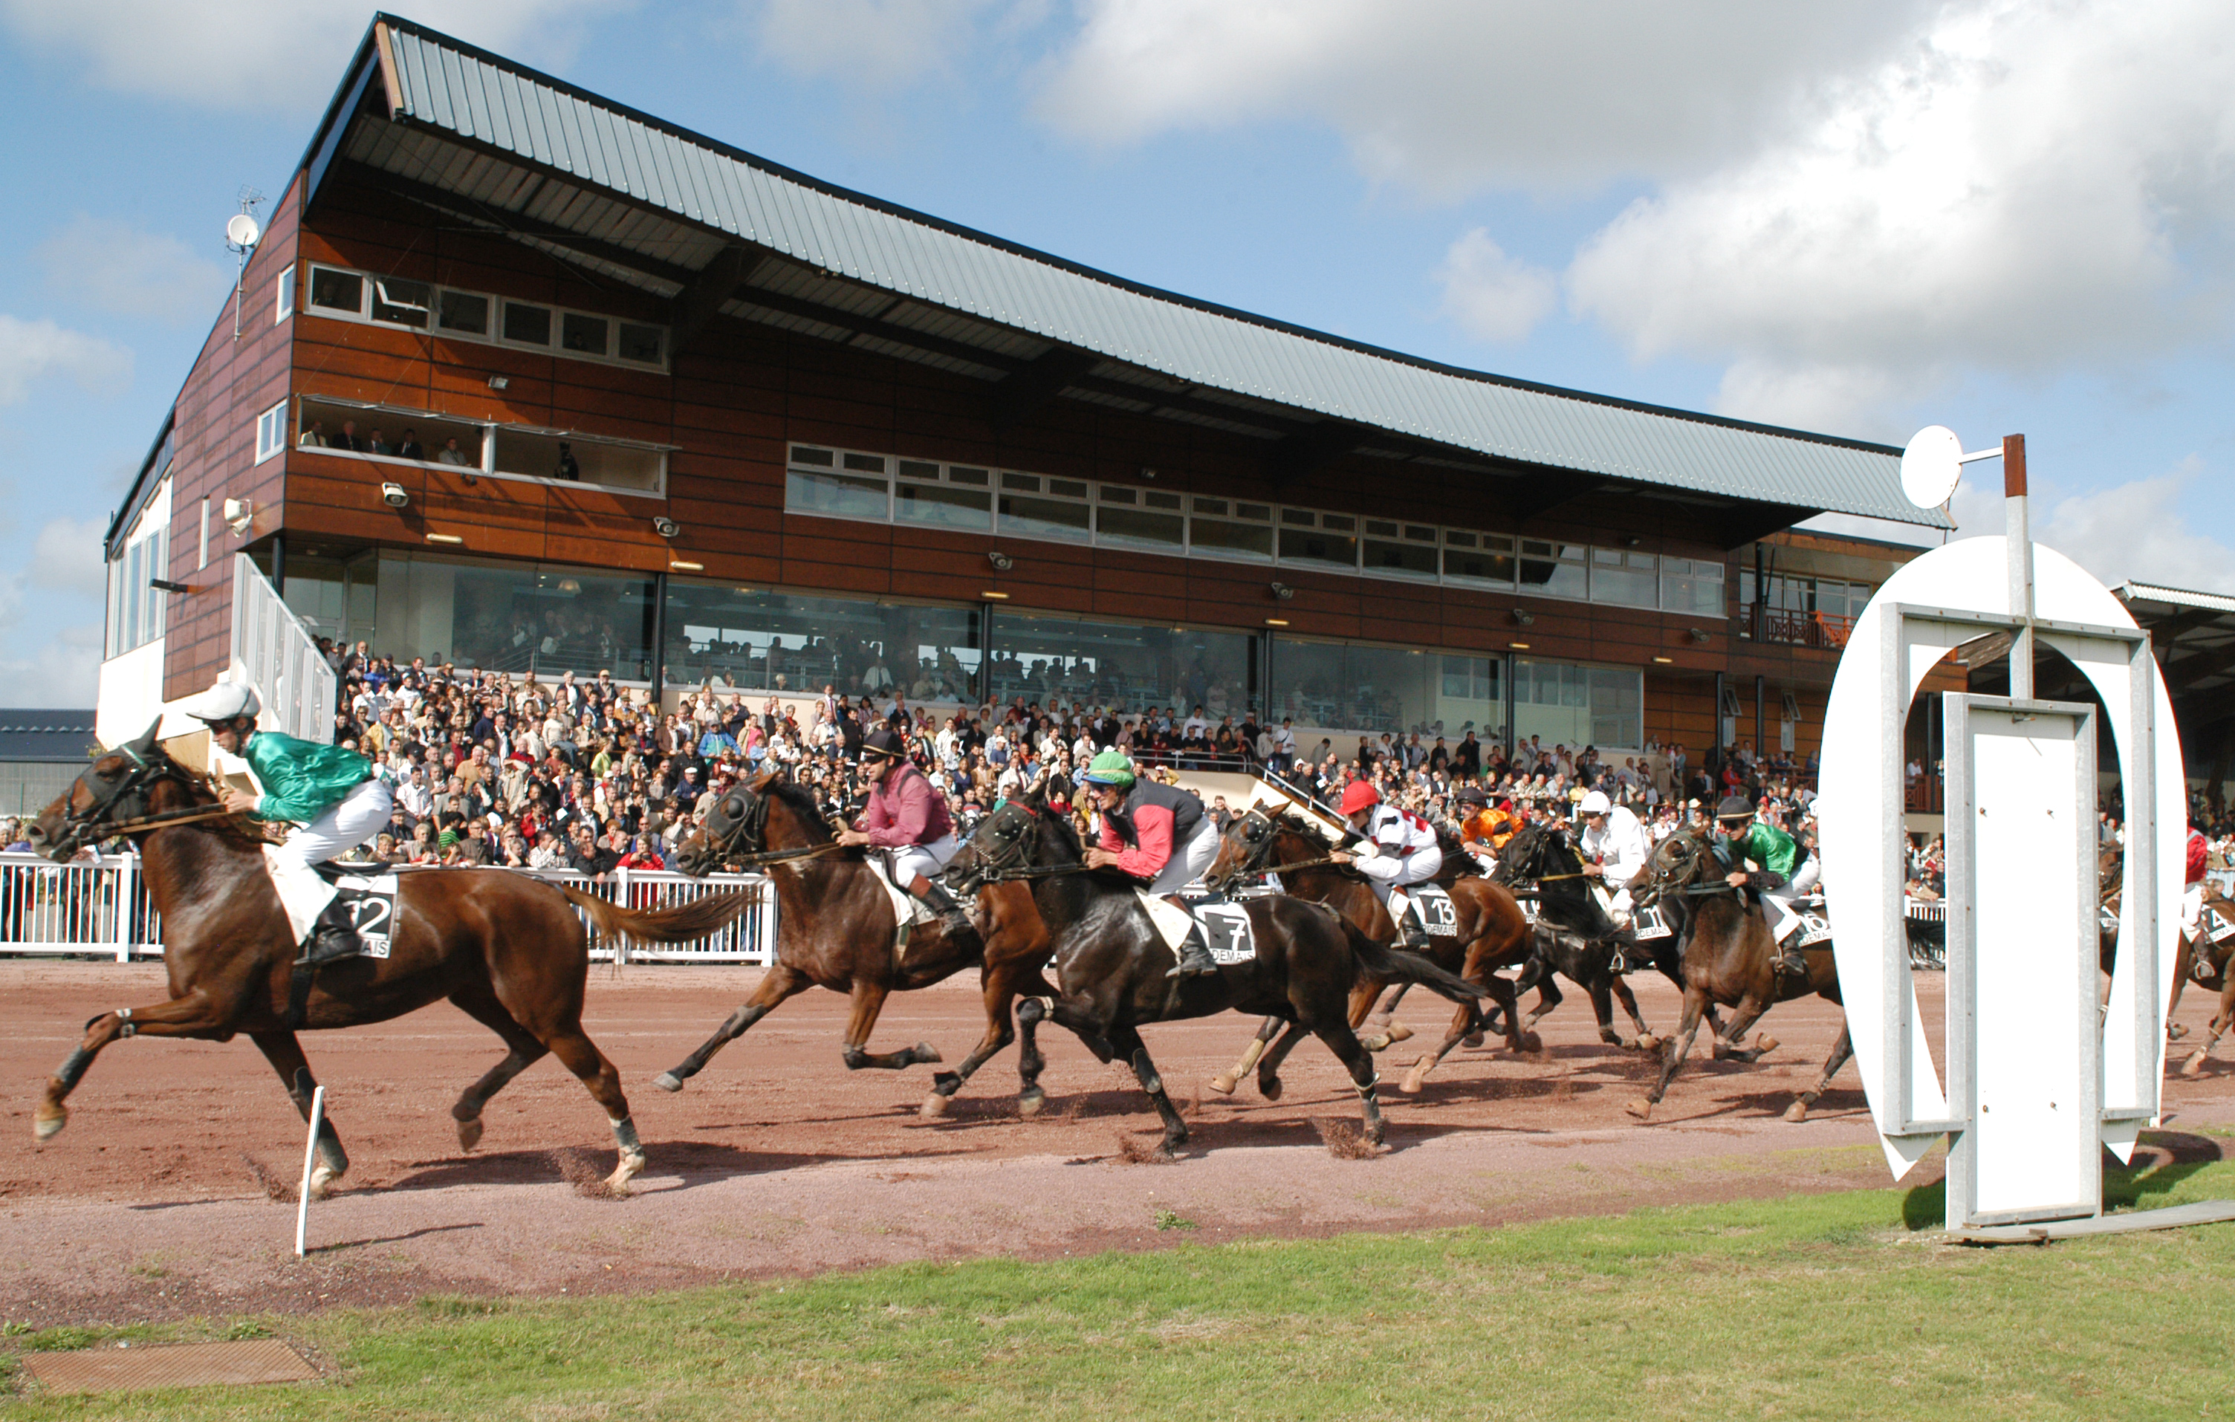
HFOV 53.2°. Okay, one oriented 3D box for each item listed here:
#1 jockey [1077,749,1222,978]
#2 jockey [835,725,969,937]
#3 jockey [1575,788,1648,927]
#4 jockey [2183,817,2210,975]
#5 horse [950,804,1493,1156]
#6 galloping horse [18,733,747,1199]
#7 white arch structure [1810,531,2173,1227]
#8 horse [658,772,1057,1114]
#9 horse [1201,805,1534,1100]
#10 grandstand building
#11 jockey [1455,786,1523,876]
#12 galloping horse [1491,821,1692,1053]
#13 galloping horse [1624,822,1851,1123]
[{"bbox_3d":[0.187,0.868,12.669,0.800,1.278,0.600,4,-5,-33],"label":"jockey"},{"bbox_3d":[-1.295,0.744,13.442,0.800,1.275,0.600,4,-5,-33],"label":"jockey"},{"bbox_3d":[3.760,1.246,16.960,0.700,1.300,0.520,3,-5,-27],"label":"jockey"},{"bbox_3d":[8.481,1.457,17.922,0.850,1.355,0.600,4,-5,-33],"label":"jockey"},{"bbox_3d":[0.600,1.403,11.734,3.050,1.810,0.630,3,-5,-27],"label":"horse"},{"bbox_3d":[-3.239,1.125,10.300,3.105,2.057,0.620,4,-5,-33],"label":"galloping horse"},{"bbox_3d":[3.897,0.480,9.670,2.380,3.420,0.220,4,-6,-30],"label":"white arch structure"},{"bbox_3d":[-1.382,1.400,13.493,2.750,1.996,0.620,4,-5,-33],"label":"horse"},{"bbox_3d":[1.823,1.630,15.141,2.800,1.928,0.620,4,-5,-33],"label":"horse"},{"bbox_3d":[-1.769,-2.257,57.624,41.500,15.800,24.000,4,-6,-32],"label":"grandstand building"},{"bbox_3d":[2.973,1.200,17.866,0.780,1.180,0.520,3,-5,-27],"label":"jockey"},{"bbox_3d":[4.023,1.767,17.304,2.700,1.783,0.620,4,-5,-33],"label":"galloping horse"},{"bbox_3d":[4.421,1.680,14.272,2.700,1.810,0.620,3,-5,-27],"label":"galloping horse"}]

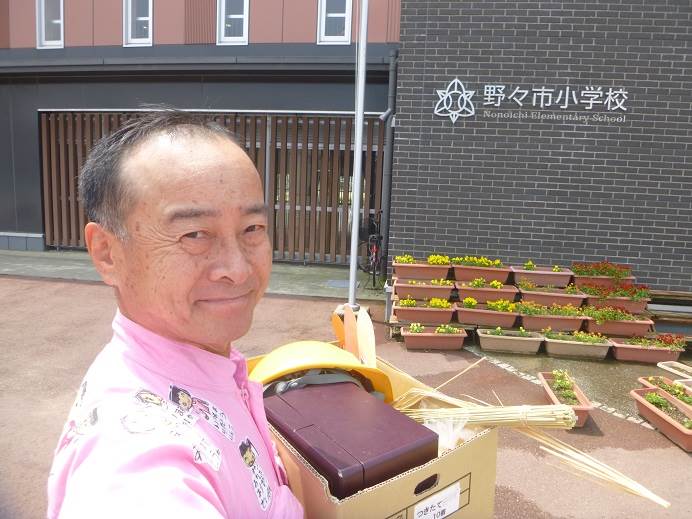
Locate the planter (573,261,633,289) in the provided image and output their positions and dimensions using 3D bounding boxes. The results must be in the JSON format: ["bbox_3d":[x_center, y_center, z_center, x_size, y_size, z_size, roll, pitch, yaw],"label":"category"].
[{"bbox_3d":[2.799,0.187,5.492,0.650,0.300,0.220,3,6,4],"label":"planter"}]

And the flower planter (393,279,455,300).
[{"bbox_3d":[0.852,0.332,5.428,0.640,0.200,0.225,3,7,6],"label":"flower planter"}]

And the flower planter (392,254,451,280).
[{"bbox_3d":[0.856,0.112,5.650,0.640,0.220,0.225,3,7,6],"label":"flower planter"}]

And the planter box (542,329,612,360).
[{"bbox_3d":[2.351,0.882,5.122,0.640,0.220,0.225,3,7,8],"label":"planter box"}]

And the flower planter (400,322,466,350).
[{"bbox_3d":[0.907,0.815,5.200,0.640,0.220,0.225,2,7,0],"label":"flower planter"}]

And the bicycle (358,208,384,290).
[{"bbox_3d":[0.460,-0.187,8.800,0.550,1.130,1.680,2,8,2],"label":"bicycle"}]

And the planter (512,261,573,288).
[{"bbox_3d":[2.176,0.195,5.576,0.650,0.175,0.240,3,8,9],"label":"planter"}]

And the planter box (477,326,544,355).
[{"bbox_3d":[1.703,0.861,5.215,0.650,0.175,0.240,3,8,9],"label":"planter box"}]

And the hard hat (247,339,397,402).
[{"bbox_3d":[-0.053,0.222,0.970,0.280,0.220,0.150,-12,45,0],"label":"hard hat"}]

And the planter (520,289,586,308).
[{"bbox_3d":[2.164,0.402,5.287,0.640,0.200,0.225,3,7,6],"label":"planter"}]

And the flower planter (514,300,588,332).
[{"bbox_3d":[2.118,0.596,5.211,0.650,0.270,0.220,3,6,6],"label":"flower planter"}]

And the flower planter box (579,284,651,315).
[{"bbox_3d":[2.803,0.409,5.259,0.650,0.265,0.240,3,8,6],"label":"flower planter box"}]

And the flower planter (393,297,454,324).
[{"bbox_3d":[0.840,0.563,5.379,0.650,0.175,0.240,3,8,9],"label":"flower planter"}]

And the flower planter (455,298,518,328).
[{"bbox_3d":[1.489,0.596,5.306,0.650,0.175,0.240,3,8,9],"label":"flower planter"}]

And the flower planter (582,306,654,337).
[{"bbox_3d":[2.786,0.638,5.171,0.650,0.260,0.220,3,6,7],"label":"flower planter"}]

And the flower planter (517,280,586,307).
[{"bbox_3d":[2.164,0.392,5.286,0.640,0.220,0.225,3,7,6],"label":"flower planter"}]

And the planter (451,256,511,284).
[{"bbox_3d":[1.507,0.117,5.613,0.650,0.270,0.220,3,6,4],"label":"planter"}]

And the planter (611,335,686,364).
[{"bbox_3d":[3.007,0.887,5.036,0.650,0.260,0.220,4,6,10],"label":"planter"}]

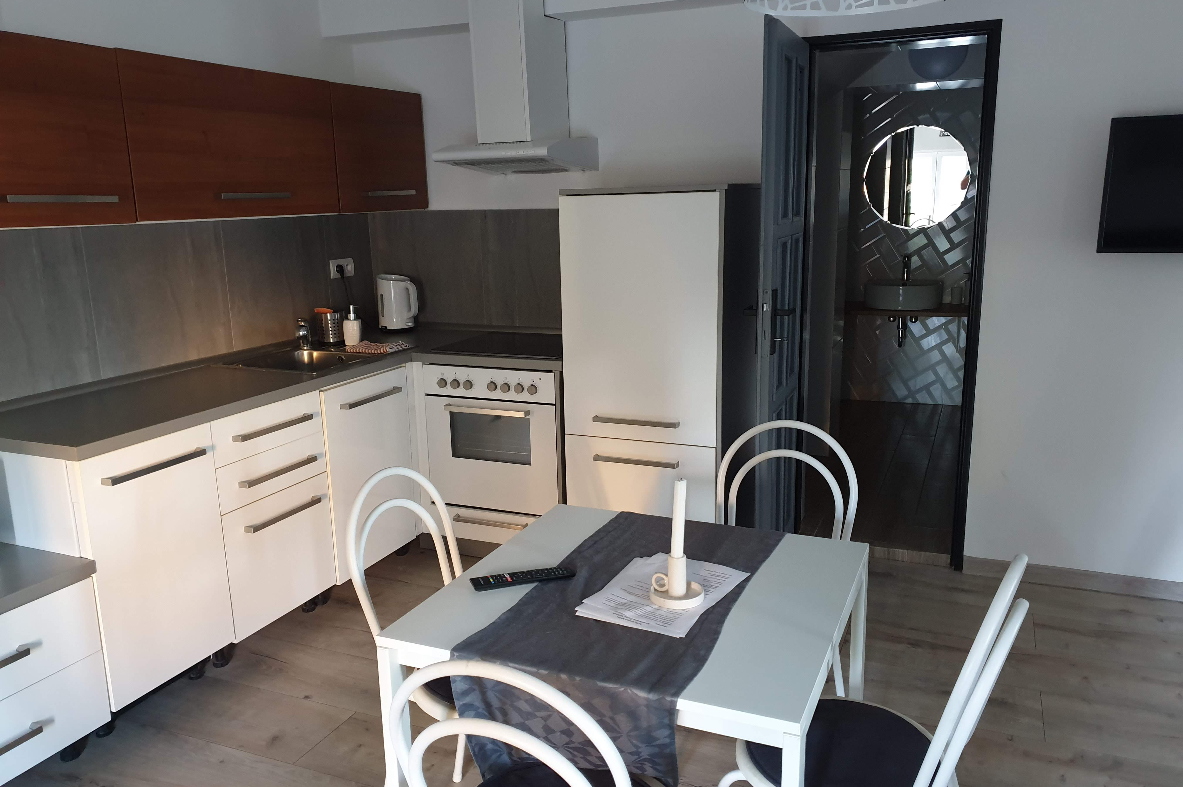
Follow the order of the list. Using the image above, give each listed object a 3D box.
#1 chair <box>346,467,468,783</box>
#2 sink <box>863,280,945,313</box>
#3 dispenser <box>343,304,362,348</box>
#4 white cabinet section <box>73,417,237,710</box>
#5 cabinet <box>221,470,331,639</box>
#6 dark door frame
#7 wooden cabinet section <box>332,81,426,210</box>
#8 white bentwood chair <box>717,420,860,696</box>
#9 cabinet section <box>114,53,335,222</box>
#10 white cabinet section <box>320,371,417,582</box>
[{"bbox_3d":[-0.260,0.628,2.077,0.520,0.880,0.420,4,14,25],"label":"chair"},{"bbox_3d":[2.015,-0.644,5.758,0.485,0.150,0.420,4,14,25],"label":"sink"},{"bbox_3d":[-1.048,-0.298,3.857,0.075,0.176,0.068,-1,12,0],"label":"dispenser"},{"bbox_3d":[-1.479,0.461,2.666,0.570,0.725,0.440,4,13,23],"label":"white cabinet section"},{"bbox_3d":[-1.278,0.535,3.171,0.540,0.436,0.490,4,14,25],"label":"cabinet"},{"bbox_3d":[1.161,-0.329,3.511,0.700,2.080,0.110,4,14,25],"label":"dark door frame"},{"bbox_3d":[-1.031,-1.029,3.800,0.340,0.490,0.617,4,13,23],"label":"wooden cabinet section"},{"bbox_3d":[0.469,0.543,2.389,0.420,0.880,0.520,4,14,25],"label":"white bentwood chair"},{"bbox_3d":[-1.340,-0.866,3.108,0.340,0.491,0.934,4,13,23],"label":"cabinet section"},{"bbox_3d":[-1.092,0.276,3.536,0.570,0.730,0.500,4,13,23],"label":"white cabinet section"}]

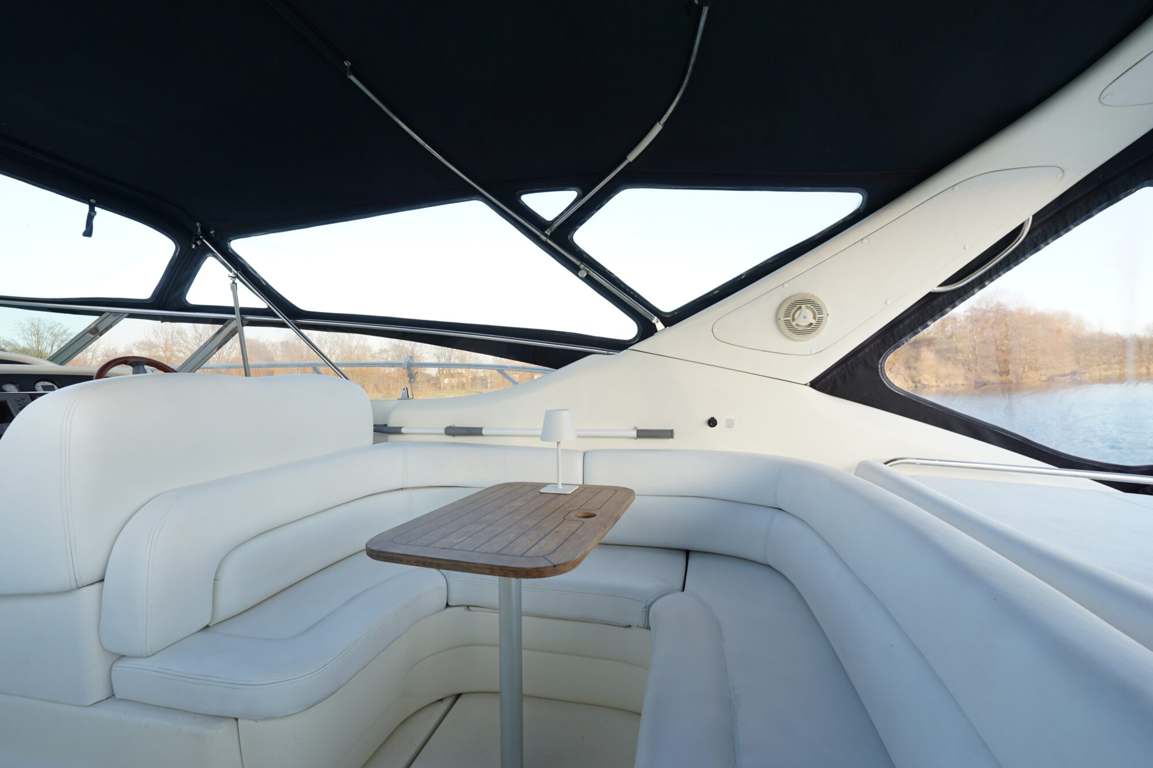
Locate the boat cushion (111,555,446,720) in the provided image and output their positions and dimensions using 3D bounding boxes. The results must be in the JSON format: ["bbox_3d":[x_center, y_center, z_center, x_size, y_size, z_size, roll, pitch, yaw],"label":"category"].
[{"bbox_3d":[-0.694,0.672,1.529,0.541,0.112,0.979,-1,0,16],"label":"boat cushion"}]

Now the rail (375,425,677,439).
[{"bbox_3d":[-0.304,0.211,2.107,1.439,0.043,0.043,-1,0,14],"label":"rail"}]

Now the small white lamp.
[{"bbox_3d":[-0.060,0.225,1.635,0.122,0.270,0.122,-2,0,17],"label":"small white lamp"}]

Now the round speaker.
[{"bbox_3d":[0.824,-0.243,1.750,0.176,0.176,0.035,-1,7,15],"label":"round speaker"}]

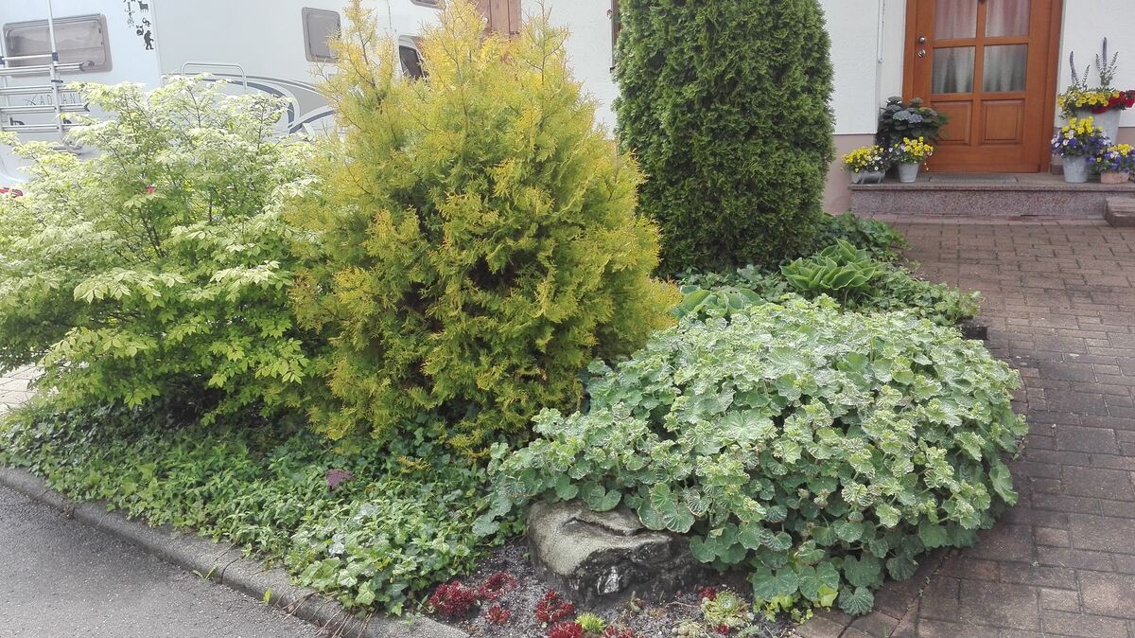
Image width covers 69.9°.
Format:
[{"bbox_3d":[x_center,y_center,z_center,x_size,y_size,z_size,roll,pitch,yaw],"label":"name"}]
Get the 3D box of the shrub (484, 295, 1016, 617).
[{"bbox_3d":[0.660,0.420,2.860,1.850,0.680,1.400,-3,11,-8],"label":"shrub"}]

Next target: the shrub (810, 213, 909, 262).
[{"bbox_3d":[1.890,-0.520,5.220,0.640,0.330,0.580,-2,11,0],"label":"shrub"}]

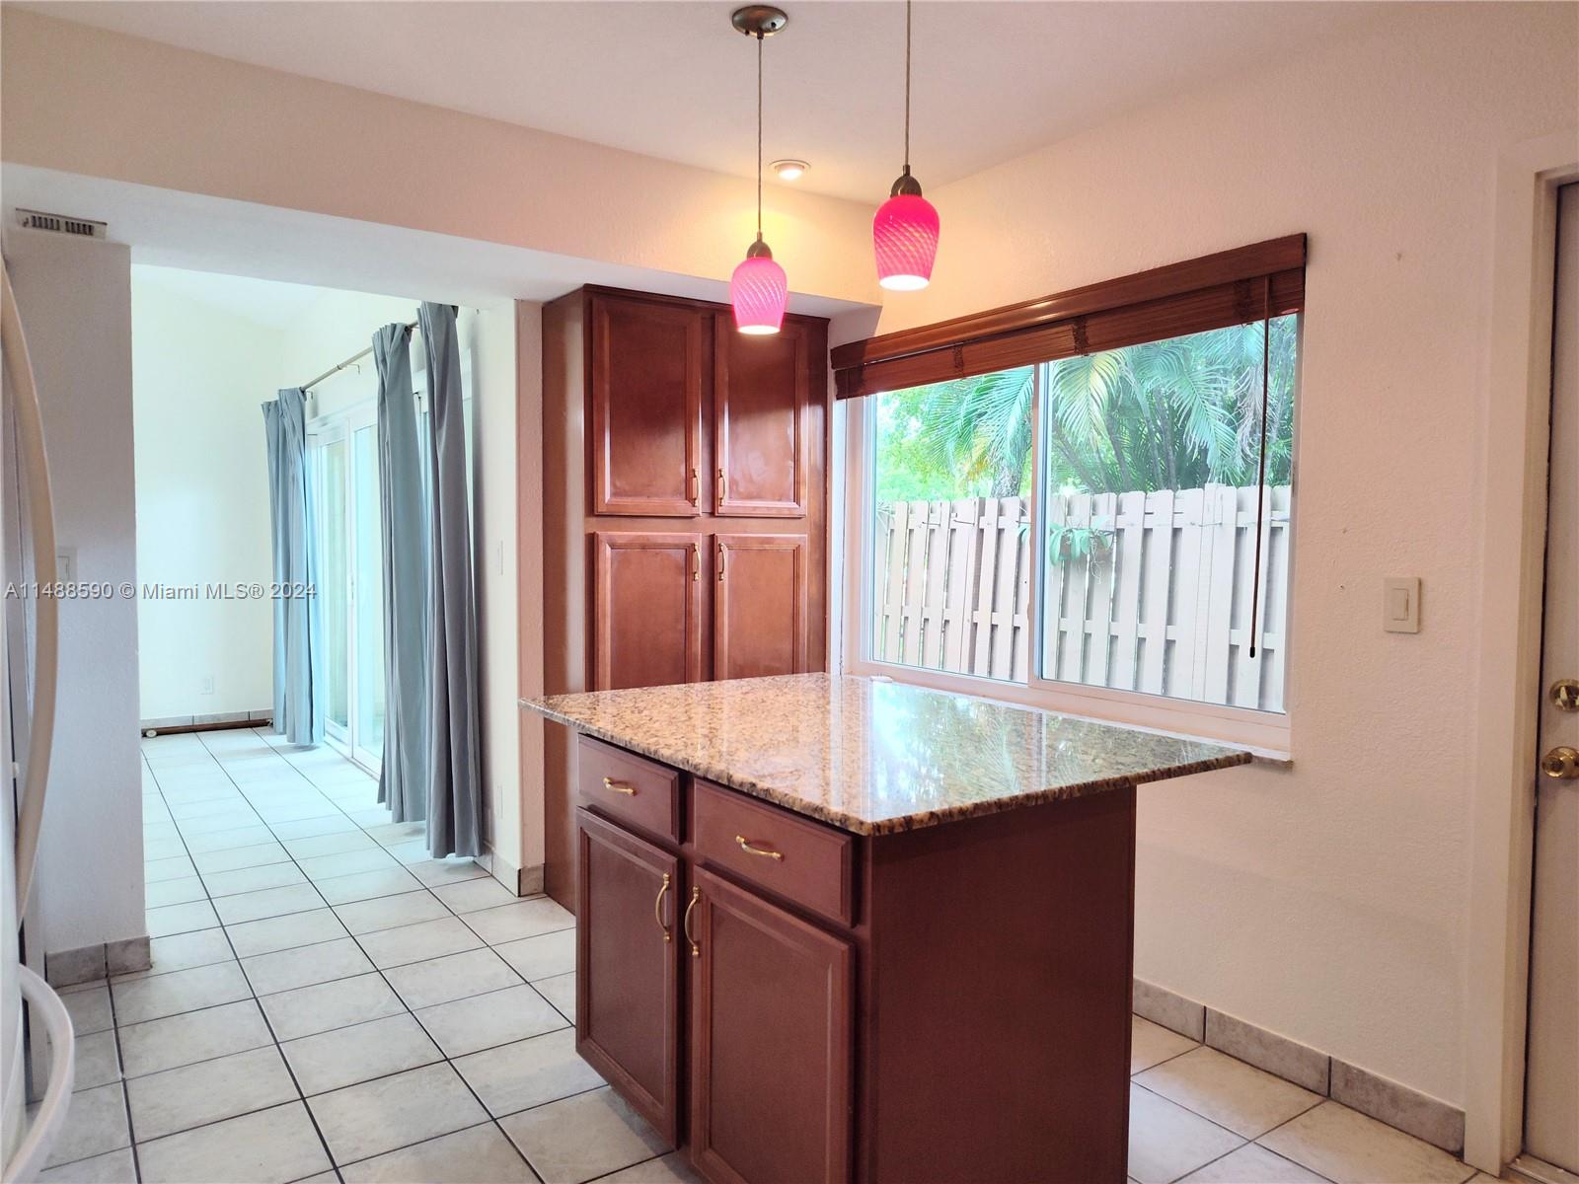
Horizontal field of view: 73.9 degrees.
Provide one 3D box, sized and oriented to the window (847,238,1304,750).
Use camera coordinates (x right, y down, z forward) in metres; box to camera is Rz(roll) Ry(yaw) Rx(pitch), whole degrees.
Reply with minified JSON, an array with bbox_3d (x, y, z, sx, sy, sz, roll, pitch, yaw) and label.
[{"bbox_3d":[0.733,-0.257,3.266,0.099,1.245,1.781,-1,3,-35],"label":"window"}]

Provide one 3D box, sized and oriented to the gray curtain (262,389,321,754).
[{"bbox_3d":[-3.172,-0.167,6.698,0.182,2.204,0.761,-1,3,-35],"label":"gray curtain"}]

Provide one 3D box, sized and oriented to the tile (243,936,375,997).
[{"bbox_3d":[-1.429,1.113,3.116,0.320,0.010,0.318,-1,3,-35],"label":"tile"}]

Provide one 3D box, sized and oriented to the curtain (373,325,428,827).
[{"bbox_3d":[-1.746,-0.083,4.730,0.113,2.224,0.664,-2,3,-35],"label":"curtain"}]

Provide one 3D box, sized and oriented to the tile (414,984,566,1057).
[{"bbox_3d":[-0.806,1.159,2.835,0.328,0.010,0.328,-2,3,-35],"label":"tile"}]

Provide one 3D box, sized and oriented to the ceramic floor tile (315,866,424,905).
[{"bbox_3d":[-1.566,1.100,3.899,0.325,0.010,0.325,-1,3,-35],"label":"ceramic floor tile"}]

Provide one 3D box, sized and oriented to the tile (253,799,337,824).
[{"bbox_3d":[-2.331,1.047,4.978,0.325,0.010,0.325,-1,3,-35],"label":"tile"}]

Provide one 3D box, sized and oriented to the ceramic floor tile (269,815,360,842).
[{"bbox_3d":[-2.095,1.041,4.617,0.320,0.010,0.318,-1,3,-35],"label":"ceramic floor tile"}]

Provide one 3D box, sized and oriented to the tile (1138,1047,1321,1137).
[{"bbox_3d":[1.045,1.190,2.506,0.325,0.010,0.325,-1,3,-35],"label":"tile"}]

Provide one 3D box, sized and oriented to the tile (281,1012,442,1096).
[{"bbox_3d":[-1.071,1.157,2.629,0.325,0.010,0.325,-1,3,-35],"label":"tile"}]

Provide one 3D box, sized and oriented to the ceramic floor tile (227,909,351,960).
[{"bbox_3d":[-1.615,1.100,3.379,0.320,0.010,0.318,-1,3,-35],"label":"ceramic floor tile"}]

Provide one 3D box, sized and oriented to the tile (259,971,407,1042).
[{"bbox_3d":[-1.262,1.144,2.898,0.325,0.010,0.325,-1,3,-35],"label":"tile"}]

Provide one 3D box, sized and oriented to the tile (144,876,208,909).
[{"bbox_3d":[-2.297,1.095,3.786,0.325,0.010,0.325,-1,3,-35],"label":"tile"}]

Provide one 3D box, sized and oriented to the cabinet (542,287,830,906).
[{"bbox_3d":[-0.375,0.042,3.906,0.983,2.125,0.388,-2,3,-35],"label":"cabinet"}]

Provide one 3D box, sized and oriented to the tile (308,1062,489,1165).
[{"bbox_3d":[-0.887,1.179,2.373,0.328,0.010,0.328,-2,3,-35],"label":"tile"}]

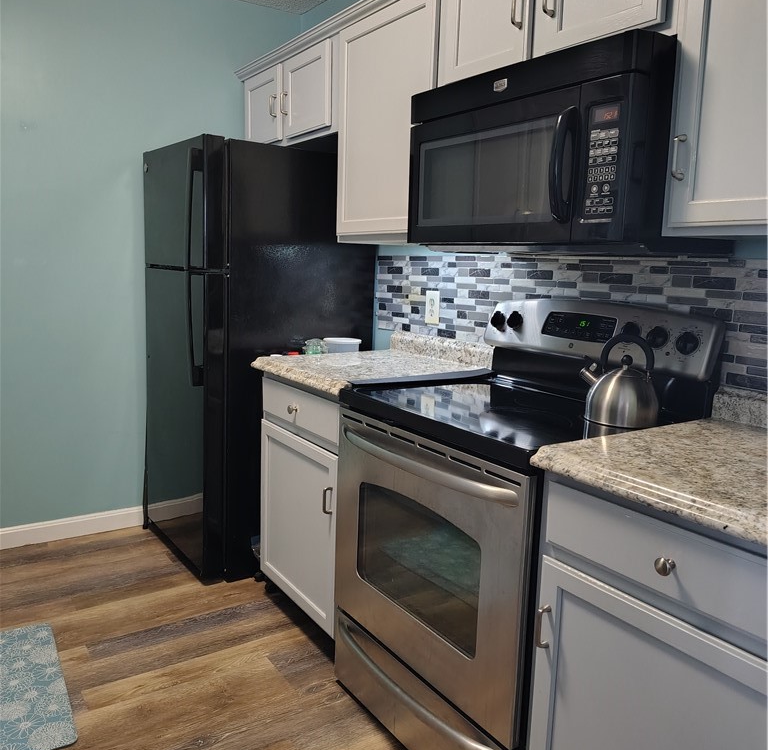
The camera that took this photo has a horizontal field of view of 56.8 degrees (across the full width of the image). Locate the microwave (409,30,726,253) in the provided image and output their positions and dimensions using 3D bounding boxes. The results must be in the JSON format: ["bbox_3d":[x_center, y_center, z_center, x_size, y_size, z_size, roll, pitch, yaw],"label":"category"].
[{"bbox_3d":[0.463,-0.543,1.862,0.435,0.419,0.757,-4,10,-33],"label":"microwave"}]

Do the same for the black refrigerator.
[{"bbox_3d":[-0.581,-0.085,3.146,0.780,1.705,0.752,-4,10,-33],"label":"black refrigerator"}]

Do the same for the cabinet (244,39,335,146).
[{"bbox_3d":[-0.277,-1.128,3.017,0.338,0.331,0.830,-4,10,-33],"label":"cabinet"}]

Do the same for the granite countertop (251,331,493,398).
[{"bbox_3d":[-0.034,-0.053,2.477,0.645,0.131,0.659,-4,10,-33],"label":"granite countertop"}]

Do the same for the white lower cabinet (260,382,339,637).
[{"bbox_3d":[-0.030,0.421,2.531,0.632,0.808,0.580,-4,10,-33],"label":"white lower cabinet"}]

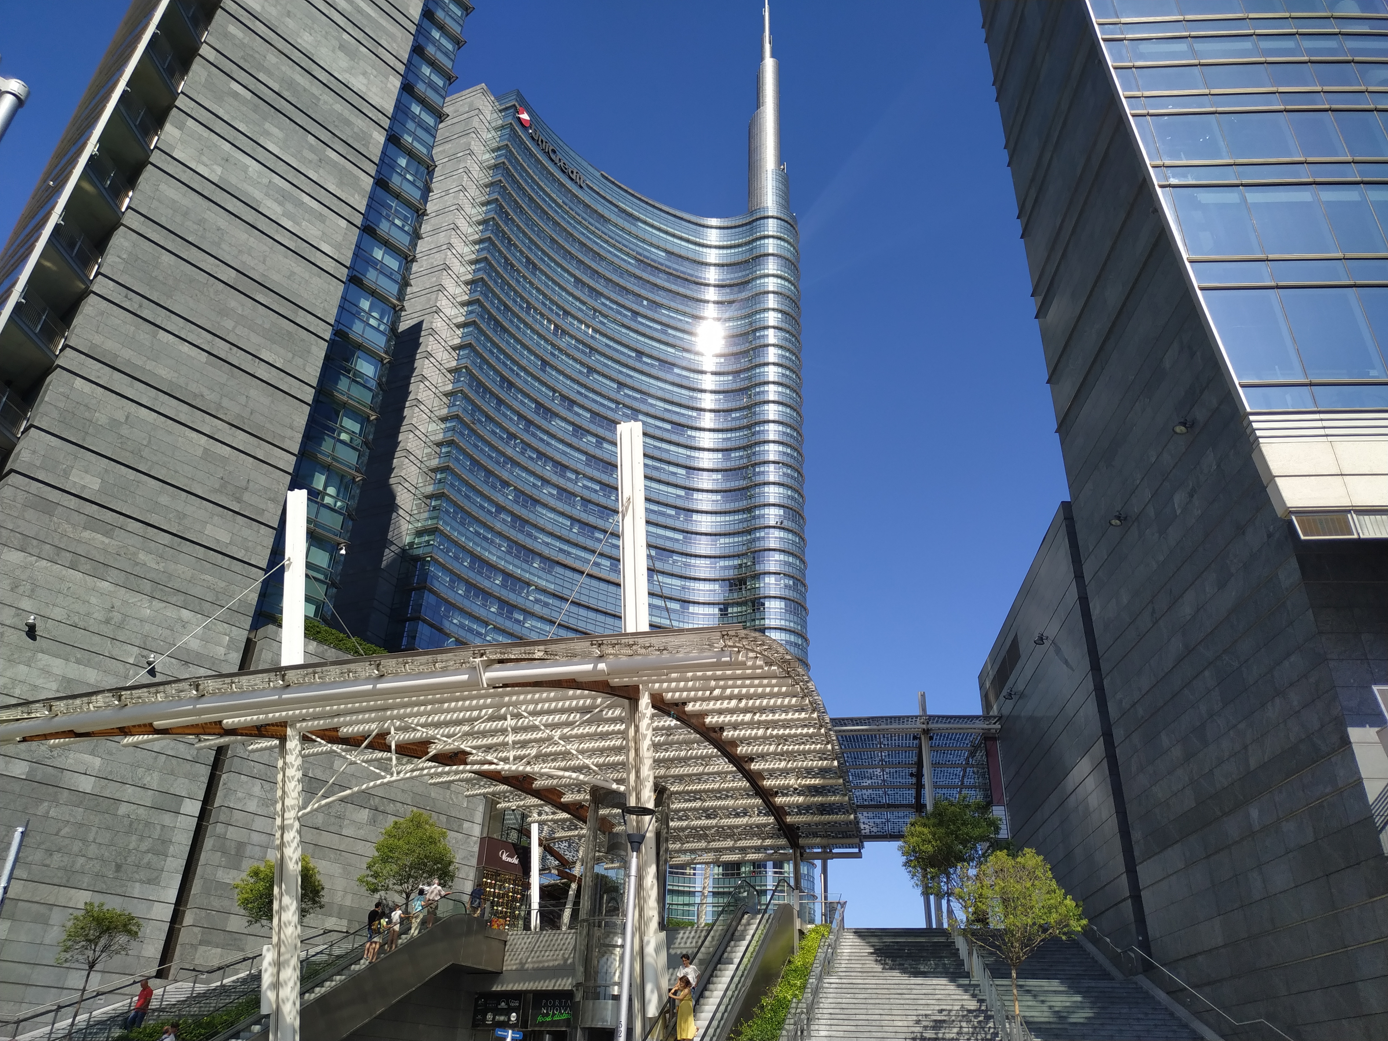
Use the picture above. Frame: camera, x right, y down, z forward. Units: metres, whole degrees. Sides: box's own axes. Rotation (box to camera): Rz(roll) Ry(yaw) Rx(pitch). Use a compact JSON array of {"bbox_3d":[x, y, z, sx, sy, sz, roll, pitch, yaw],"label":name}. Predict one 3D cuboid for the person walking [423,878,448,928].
[{"bbox_3d":[-9.673,14.279,35.921,0.620,1.740,0.500,-13,-35,25],"label":"person walking"}]

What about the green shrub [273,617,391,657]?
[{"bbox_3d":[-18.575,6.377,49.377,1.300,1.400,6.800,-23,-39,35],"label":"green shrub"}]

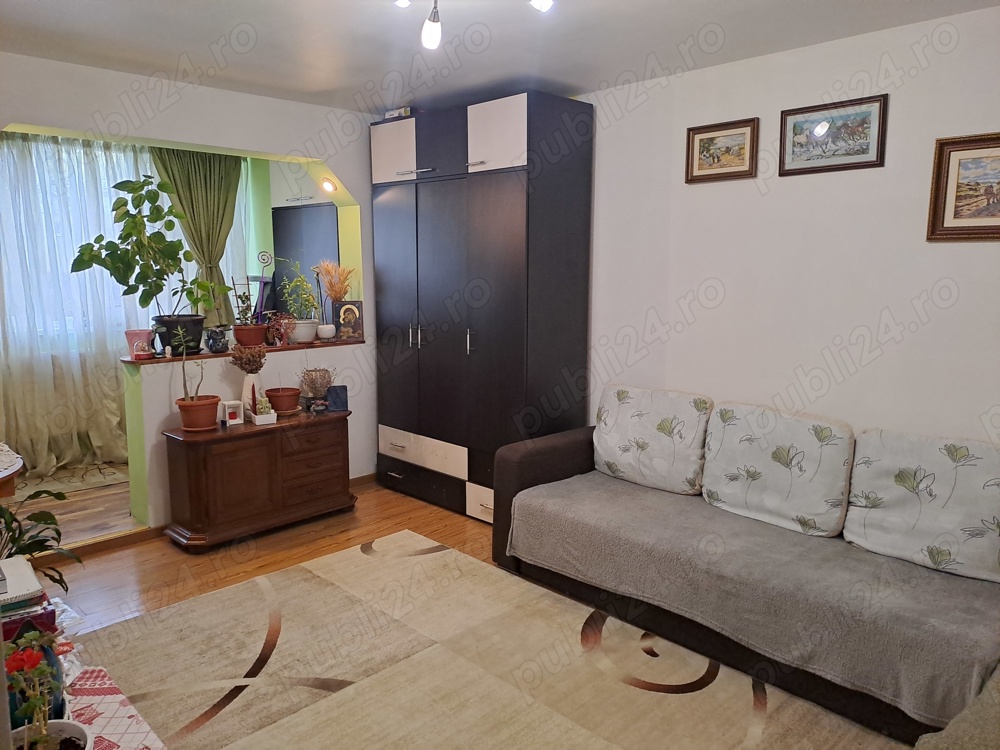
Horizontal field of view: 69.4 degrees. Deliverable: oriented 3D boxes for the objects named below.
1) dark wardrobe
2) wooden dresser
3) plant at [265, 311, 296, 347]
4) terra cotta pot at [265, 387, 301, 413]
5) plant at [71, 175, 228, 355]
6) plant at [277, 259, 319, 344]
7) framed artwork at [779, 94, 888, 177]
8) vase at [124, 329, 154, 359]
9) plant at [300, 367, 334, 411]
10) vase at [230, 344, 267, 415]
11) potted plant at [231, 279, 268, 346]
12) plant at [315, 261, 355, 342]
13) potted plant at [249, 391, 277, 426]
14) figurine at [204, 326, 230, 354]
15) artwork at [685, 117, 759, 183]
[{"bbox_3d":[-0.164,-0.381,4.665,0.545,2.476,1.442,-9,12,-44],"label":"dark wardrobe"},{"bbox_3d":[-1.396,0.600,4.352,1.117,0.632,0.371,-9,12,-44],"label":"wooden dresser"},{"bbox_3d":[-1.438,-0.306,4.733,0.200,0.232,0.180,-8,12,-44],"label":"plant"},{"bbox_3d":[-1.349,0.163,4.496,0.220,0.171,0.220,-8,12,-44],"label":"terra cotta pot"},{"bbox_3d":[-2.021,-0.626,4.171,0.800,1.038,0.780,-8,12,-44],"label":"plant"},{"bbox_3d":[-1.355,-0.491,4.822,0.250,0.550,0.230,-9,12,-44],"label":"plant"},{"bbox_3d":[1.485,-1.066,3.238,0.025,0.299,0.458,-9,12,-44],"label":"framed artwork"},{"bbox_3d":[-2.005,-0.172,4.025,0.145,0.162,0.145,-9,12,-44],"label":"vase"},{"bbox_3d":[-1.163,0.089,4.611,0.205,0.297,0.190,-9,12,-44],"label":"plant"},{"bbox_3d":[-1.508,0.044,4.333,0.205,0.454,0.205,-8,12,-44],"label":"vase"},{"bbox_3d":[-1.575,-0.395,4.528,0.221,0.449,0.198,-9,12,-44],"label":"potted plant"},{"bbox_3d":[-1.135,-0.504,4.940,0.240,0.540,0.170,-9,12,-44],"label":"plant"},{"bbox_3d":[-1.409,0.195,4.321,0.120,0.180,0.130,-6,10,-33],"label":"potted plant"},{"bbox_3d":[-1.724,-0.216,4.411,0.145,0.153,0.135,-6,11,-36],"label":"figurine"},{"bbox_3d":[1.103,-1.117,3.623,0.025,0.278,0.387,-9,12,-44],"label":"artwork"}]

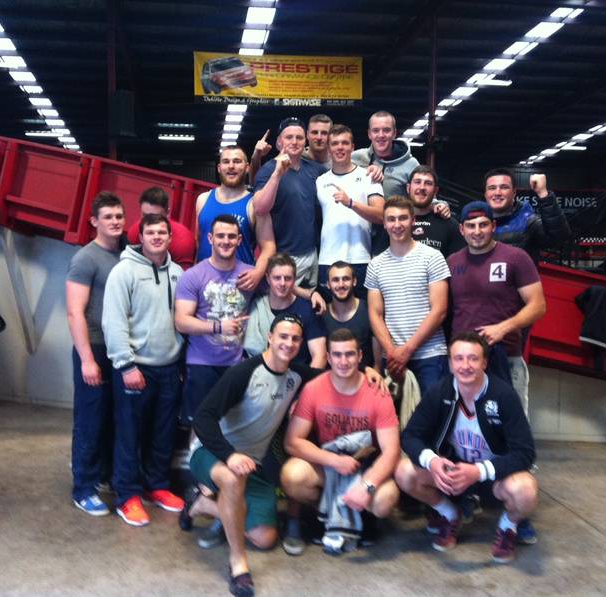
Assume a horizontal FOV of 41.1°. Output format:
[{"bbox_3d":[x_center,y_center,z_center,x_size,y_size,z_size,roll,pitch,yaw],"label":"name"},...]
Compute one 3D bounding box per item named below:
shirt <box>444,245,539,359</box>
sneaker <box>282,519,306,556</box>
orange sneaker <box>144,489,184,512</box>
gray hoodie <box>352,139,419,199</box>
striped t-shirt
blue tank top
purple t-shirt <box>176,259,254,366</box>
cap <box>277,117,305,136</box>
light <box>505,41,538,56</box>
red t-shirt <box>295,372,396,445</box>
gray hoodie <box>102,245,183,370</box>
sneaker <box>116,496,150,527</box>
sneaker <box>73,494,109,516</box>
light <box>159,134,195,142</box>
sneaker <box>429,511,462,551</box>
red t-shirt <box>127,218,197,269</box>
[{"bbox_3d":[1.100,0.010,4.700,0.560,0.680,0.320,1,3,19],"label":"shirt"},{"bbox_3d":[-0.042,1.248,4.306,0.115,0.120,0.300,0,3,3],"label":"sneaker"},{"bbox_3d":[-0.868,1.240,5.030,0.115,0.120,0.310,-2,3,-37],"label":"orange sneaker"},{"bbox_3d":[0.577,-0.736,5.450,0.580,0.680,0.330,0,3,7],"label":"gray hoodie"},{"bbox_3d":[0.618,0.008,4.740,0.500,0.690,0.280,0,3,10],"label":"striped t-shirt"},{"bbox_3d":[-0.495,-0.360,5.150,0.400,0.700,0.280,0,3,-6],"label":"blue tank top"},{"bbox_3d":[-0.506,0.082,4.730,0.490,0.650,0.300,-1,3,-13],"label":"purple t-shirt"},{"bbox_3d":[-0.074,-1.150,5.400,0.180,0.140,0.260,0,3,-3],"label":"cap"},{"bbox_3d":[6.480,-7.416,24.000,0.660,0.100,1.050,0,3,-8],"label":"light"},{"bbox_3d":[0.227,0.643,4.220,0.540,0.530,0.350,0,3,3],"label":"red t-shirt"},{"bbox_3d":[-0.934,0.054,4.820,0.520,0.740,0.330,-1,3,-21],"label":"gray hoodie"},{"bbox_3d":[-1.012,1.250,4.800,0.115,0.120,0.310,-1,3,-27],"label":"sneaker"},{"bbox_3d":[-1.273,1.223,4.913,0.115,0.110,0.300,-2,4,-38],"label":"sneaker"},{"bbox_3d":[-4.420,-5.550,28.000,1.250,0.180,0.260,0,3,-9],"label":"light"},{"bbox_3d":[0.771,1.241,4.346,0.115,0.130,0.300,1,3,11],"label":"sneaker"},{"bbox_3d":[-0.963,-0.200,5.450,0.500,0.680,0.280,0,3,-3],"label":"red t-shirt"}]

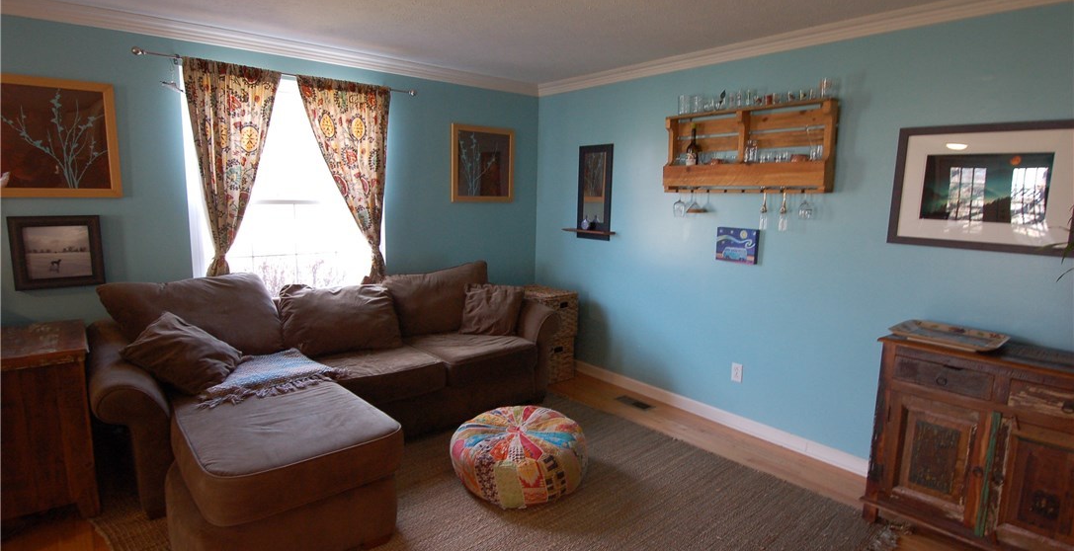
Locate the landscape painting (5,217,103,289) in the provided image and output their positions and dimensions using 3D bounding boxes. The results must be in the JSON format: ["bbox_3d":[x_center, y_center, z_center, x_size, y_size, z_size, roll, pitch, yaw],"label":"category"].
[{"bbox_3d":[-2.462,-0.120,2.914,0.356,0.365,0.027,-6,11,-39],"label":"landscape painting"}]

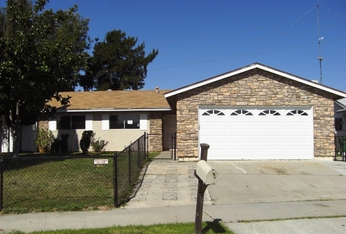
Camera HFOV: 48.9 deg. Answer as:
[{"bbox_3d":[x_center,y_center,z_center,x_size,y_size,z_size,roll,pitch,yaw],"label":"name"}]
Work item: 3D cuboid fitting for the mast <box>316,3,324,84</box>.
[{"bbox_3d":[10.939,-3.389,28.000,0.400,10.200,0.400,-1,0,0],"label":"mast"}]

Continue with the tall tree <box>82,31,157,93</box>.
[{"bbox_3d":[-5.162,-3.220,36.000,7.600,10.200,7.200,-1,0,0],"label":"tall tree"}]

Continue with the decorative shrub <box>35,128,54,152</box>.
[{"bbox_3d":[-6.543,1.174,19.400,1.000,1.250,0.950,-1,0,0],"label":"decorative shrub"}]

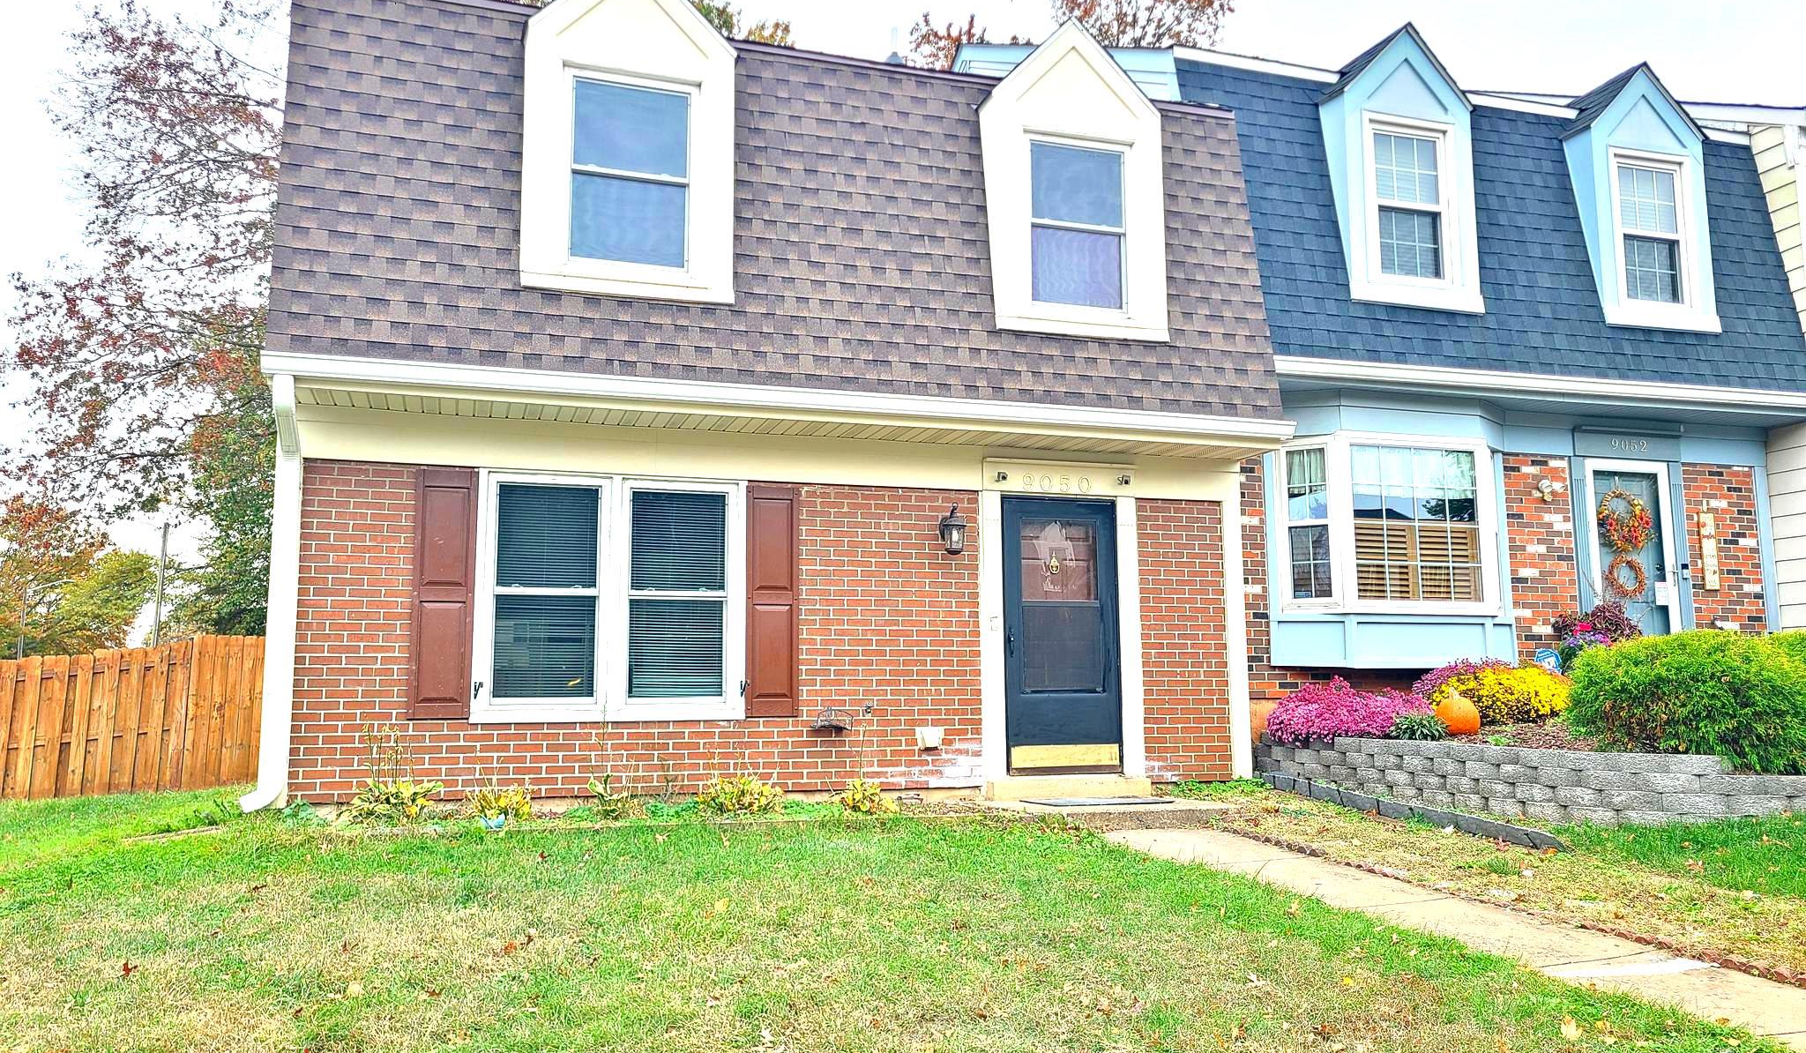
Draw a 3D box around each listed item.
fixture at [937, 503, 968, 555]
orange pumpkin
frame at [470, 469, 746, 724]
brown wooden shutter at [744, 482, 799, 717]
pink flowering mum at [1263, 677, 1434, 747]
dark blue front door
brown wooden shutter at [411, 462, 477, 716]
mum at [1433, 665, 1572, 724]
[{"bbox_3d":[0.369,0.018,9.629,0.170,0.365,0.220,2,-8,-17],"label":"fixture"},{"bbox_3d":[3.761,1.273,9.200,0.315,0.290,0.315,2,-8,-17],"label":"orange pumpkin"},{"bbox_3d":[-1.908,0.466,8.959,1.762,1.621,0.100,2,-8,-17],"label":"frame"},{"bbox_3d":[-0.888,0.504,9.258,0.367,1.575,0.045,2,-8,-17],"label":"brown wooden shutter"},{"bbox_3d":[3.255,1.361,9.950,1.200,0.500,0.850,2,-8,-17],"label":"pink flowering mum"},{"bbox_3d":[1.172,0.785,9.898,0.911,1.994,0.060,2,-8,-17],"label":"dark blue front door"},{"bbox_3d":[-2.920,0.420,8.622,0.373,1.577,0.045,2,-8,-17],"label":"brown wooden shutter"},{"bbox_3d":[4.317,1.218,9.800,1.000,0.440,0.800,2,-8,-17],"label":"mum"}]

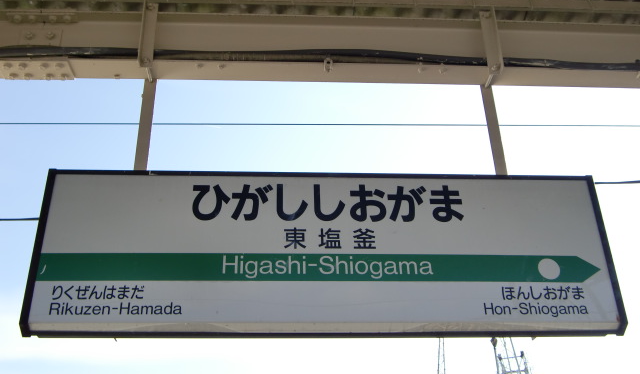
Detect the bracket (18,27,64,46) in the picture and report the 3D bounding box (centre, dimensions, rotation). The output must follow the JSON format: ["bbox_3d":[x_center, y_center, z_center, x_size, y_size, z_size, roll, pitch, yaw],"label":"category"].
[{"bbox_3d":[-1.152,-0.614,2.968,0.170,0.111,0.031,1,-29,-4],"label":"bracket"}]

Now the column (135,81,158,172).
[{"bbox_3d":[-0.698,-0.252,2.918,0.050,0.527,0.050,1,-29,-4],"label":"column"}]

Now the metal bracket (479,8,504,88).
[{"bbox_3d":[0.721,-0.624,3.022,0.051,0.338,0.050,1,-29,-4],"label":"metal bracket"}]

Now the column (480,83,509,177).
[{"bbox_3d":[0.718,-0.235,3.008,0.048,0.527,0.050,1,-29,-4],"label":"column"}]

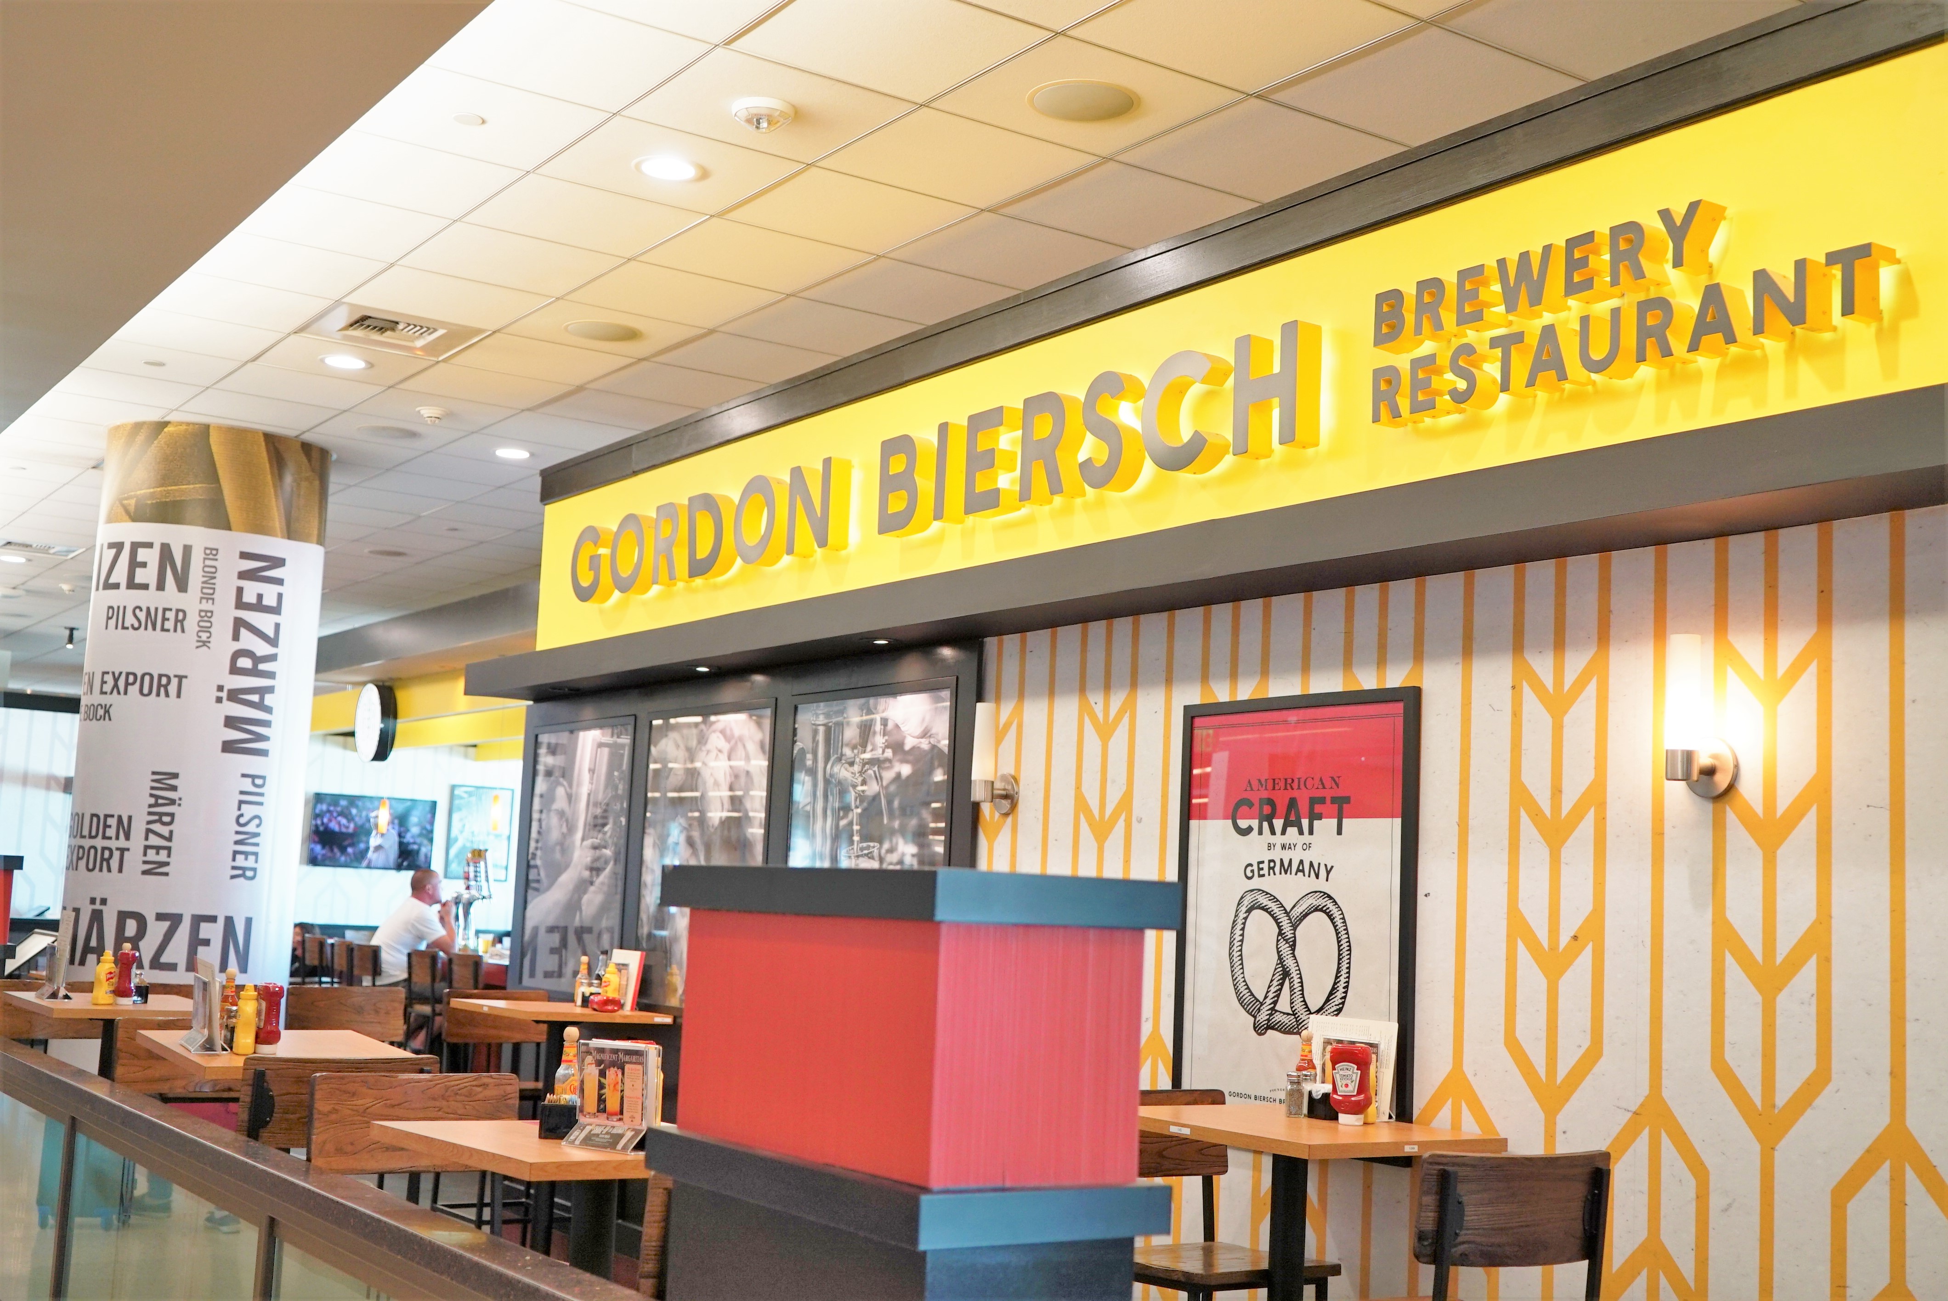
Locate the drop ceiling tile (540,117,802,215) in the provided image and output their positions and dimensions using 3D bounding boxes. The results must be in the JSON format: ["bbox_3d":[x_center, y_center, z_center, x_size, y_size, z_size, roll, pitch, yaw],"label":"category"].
[{"bbox_3d":[-0.898,-1.425,6.049,0.605,0.025,0.605,7,-8,-34],"label":"drop ceiling tile"}]

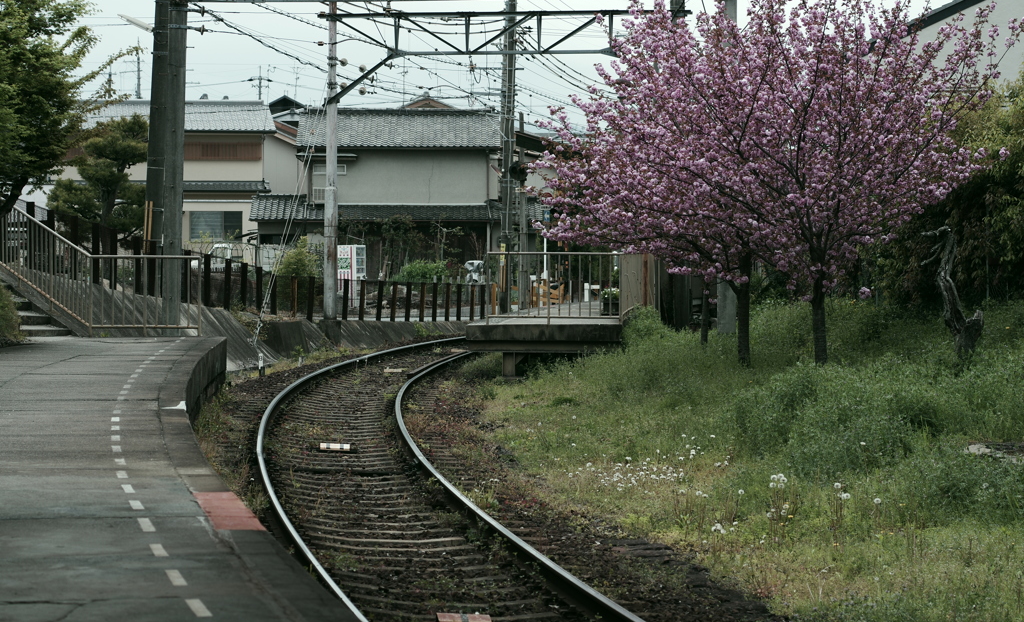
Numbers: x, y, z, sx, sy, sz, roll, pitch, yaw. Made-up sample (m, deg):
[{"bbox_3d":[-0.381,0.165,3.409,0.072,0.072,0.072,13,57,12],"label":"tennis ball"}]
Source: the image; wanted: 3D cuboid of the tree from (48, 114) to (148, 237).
[{"bbox_3d":[-9.366,-2.567,68.000,2.500,3.850,2.400,0,1,0],"label":"tree"}]

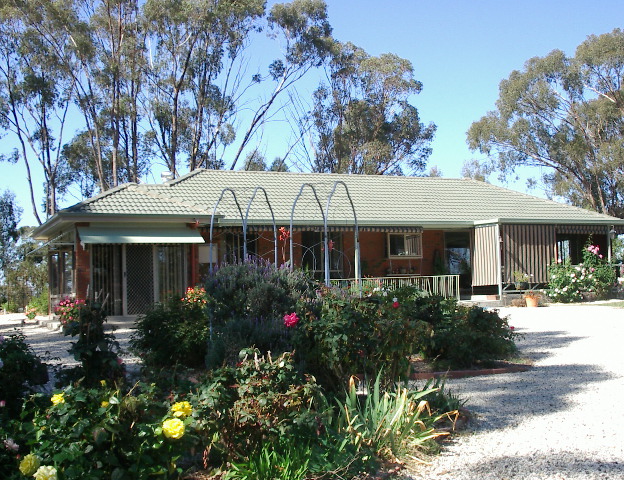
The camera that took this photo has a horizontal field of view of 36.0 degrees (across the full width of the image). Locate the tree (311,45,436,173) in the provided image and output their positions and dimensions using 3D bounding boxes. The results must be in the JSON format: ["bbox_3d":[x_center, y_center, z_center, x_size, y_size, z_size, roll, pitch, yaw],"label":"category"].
[{"bbox_3d":[3.055,-4.131,47.000,6.400,12.000,6.200,-1,-1,4],"label":"tree"}]

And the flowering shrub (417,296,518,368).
[{"bbox_3d":[2.202,1.311,13.700,1.500,1.030,1.350,-1,-1,9],"label":"flowering shrub"}]

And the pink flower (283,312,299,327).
[{"bbox_3d":[-0.197,0.728,8.800,0.140,0.130,0.120,-1,-1,-1],"label":"pink flower"}]

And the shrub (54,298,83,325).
[{"bbox_3d":[-5.192,1.525,20.500,0.600,0.560,0.550,0,-1,-14],"label":"shrub"}]

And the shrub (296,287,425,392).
[{"bbox_3d":[0.484,1.045,9.800,1.360,1.180,1.200,-1,-1,3],"label":"shrub"}]

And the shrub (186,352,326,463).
[{"bbox_3d":[-0.427,1.274,7.400,1.030,0.880,0.950,-1,-1,-3],"label":"shrub"}]

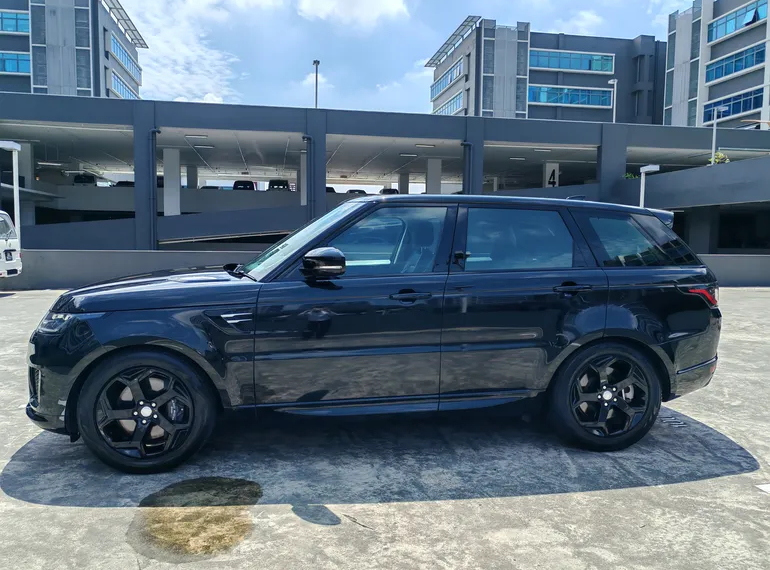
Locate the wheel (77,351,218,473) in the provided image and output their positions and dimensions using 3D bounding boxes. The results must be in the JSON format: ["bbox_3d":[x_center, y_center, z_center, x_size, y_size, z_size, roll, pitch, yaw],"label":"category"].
[{"bbox_3d":[-1.422,0.735,3.655,0.765,0.765,0.275,0,4,-9],"label":"wheel"}]

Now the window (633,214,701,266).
[{"bbox_3d":[1.974,-0.308,4.212,0.490,0.360,0.120,-1,-10,-21],"label":"window"}]

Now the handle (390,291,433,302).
[{"bbox_3d":[0.165,0.069,3.724,0.260,0.050,0.060,0,4,-9],"label":"handle"}]

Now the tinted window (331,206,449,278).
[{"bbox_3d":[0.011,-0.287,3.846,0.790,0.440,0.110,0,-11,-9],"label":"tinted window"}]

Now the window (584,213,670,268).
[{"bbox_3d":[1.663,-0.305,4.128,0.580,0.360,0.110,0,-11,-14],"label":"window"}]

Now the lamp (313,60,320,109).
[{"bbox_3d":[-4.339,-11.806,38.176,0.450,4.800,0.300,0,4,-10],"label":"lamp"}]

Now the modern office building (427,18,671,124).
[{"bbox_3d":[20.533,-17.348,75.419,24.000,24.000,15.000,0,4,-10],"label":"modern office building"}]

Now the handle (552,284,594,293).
[{"bbox_3d":[1.210,0.024,3.884,0.265,0.045,0.060,0,4,-9],"label":"handle"}]

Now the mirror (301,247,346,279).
[{"bbox_3d":[-0.365,-0.132,3.636,0.255,0.195,0.170,0,4,-9],"label":"mirror"}]

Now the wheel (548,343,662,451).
[{"bbox_3d":[1.466,0.732,4.106,0.765,0.765,0.275,0,4,-9],"label":"wheel"}]

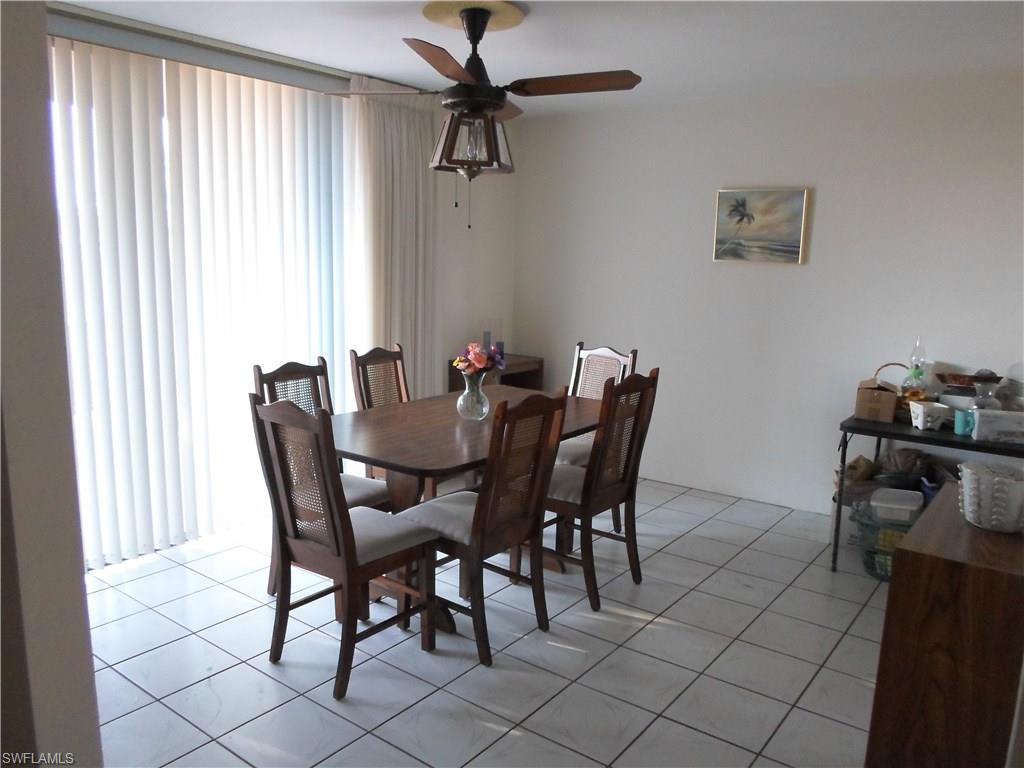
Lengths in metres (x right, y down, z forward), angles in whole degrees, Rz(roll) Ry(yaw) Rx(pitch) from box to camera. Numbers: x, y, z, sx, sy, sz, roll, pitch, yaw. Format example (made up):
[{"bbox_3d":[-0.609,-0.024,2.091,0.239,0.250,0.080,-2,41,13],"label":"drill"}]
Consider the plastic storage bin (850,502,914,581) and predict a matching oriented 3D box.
[{"bbox_3d":[1.808,0.755,3.522,0.361,0.279,0.328,8,12,37],"label":"plastic storage bin"}]

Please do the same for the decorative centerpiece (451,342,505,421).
[{"bbox_3d":[-0.145,-0.006,3.182,0.216,0.318,0.190,1,9,-3],"label":"decorative centerpiece"}]

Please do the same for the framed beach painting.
[{"bbox_3d":[1.445,-0.927,4.328,0.535,0.436,0.029,8,12,37],"label":"framed beach painting"}]

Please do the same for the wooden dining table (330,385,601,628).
[{"bbox_3d":[-0.182,0.518,3.291,0.961,0.758,1.545,8,12,37],"label":"wooden dining table"}]

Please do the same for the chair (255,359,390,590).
[{"bbox_3d":[-0.763,0.416,3.116,0.512,0.987,0.417,7,11,33],"label":"chair"}]

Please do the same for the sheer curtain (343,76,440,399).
[{"bbox_3d":[-0.723,-0.564,4.531,0.112,2.444,0.754,8,12,37],"label":"sheer curtain"}]

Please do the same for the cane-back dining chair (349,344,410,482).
[{"bbox_3d":[-0.494,0.325,3.724,0.512,0.987,0.417,6,11,29],"label":"cane-back dining chair"}]

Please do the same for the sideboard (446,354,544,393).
[{"bbox_3d":[-0.089,0.200,5.287,0.400,0.748,0.574,8,12,37],"label":"sideboard"}]

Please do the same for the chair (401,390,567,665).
[{"bbox_3d":[-0.116,0.482,2.812,0.512,0.987,0.417,8,12,37],"label":"chair"}]

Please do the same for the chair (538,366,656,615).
[{"bbox_3d":[0.315,0.418,3.265,0.512,0.987,0.417,9,12,38],"label":"chair"}]

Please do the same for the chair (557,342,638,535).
[{"bbox_3d":[0.332,0.314,3.907,0.417,0.987,0.512,10,13,44],"label":"chair"}]

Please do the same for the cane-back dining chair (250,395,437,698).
[{"bbox_3d":[-0.580,0.506,2.585,0.417,0.987,0.512,8,12,36],"label":"cane-back dining chair"}]

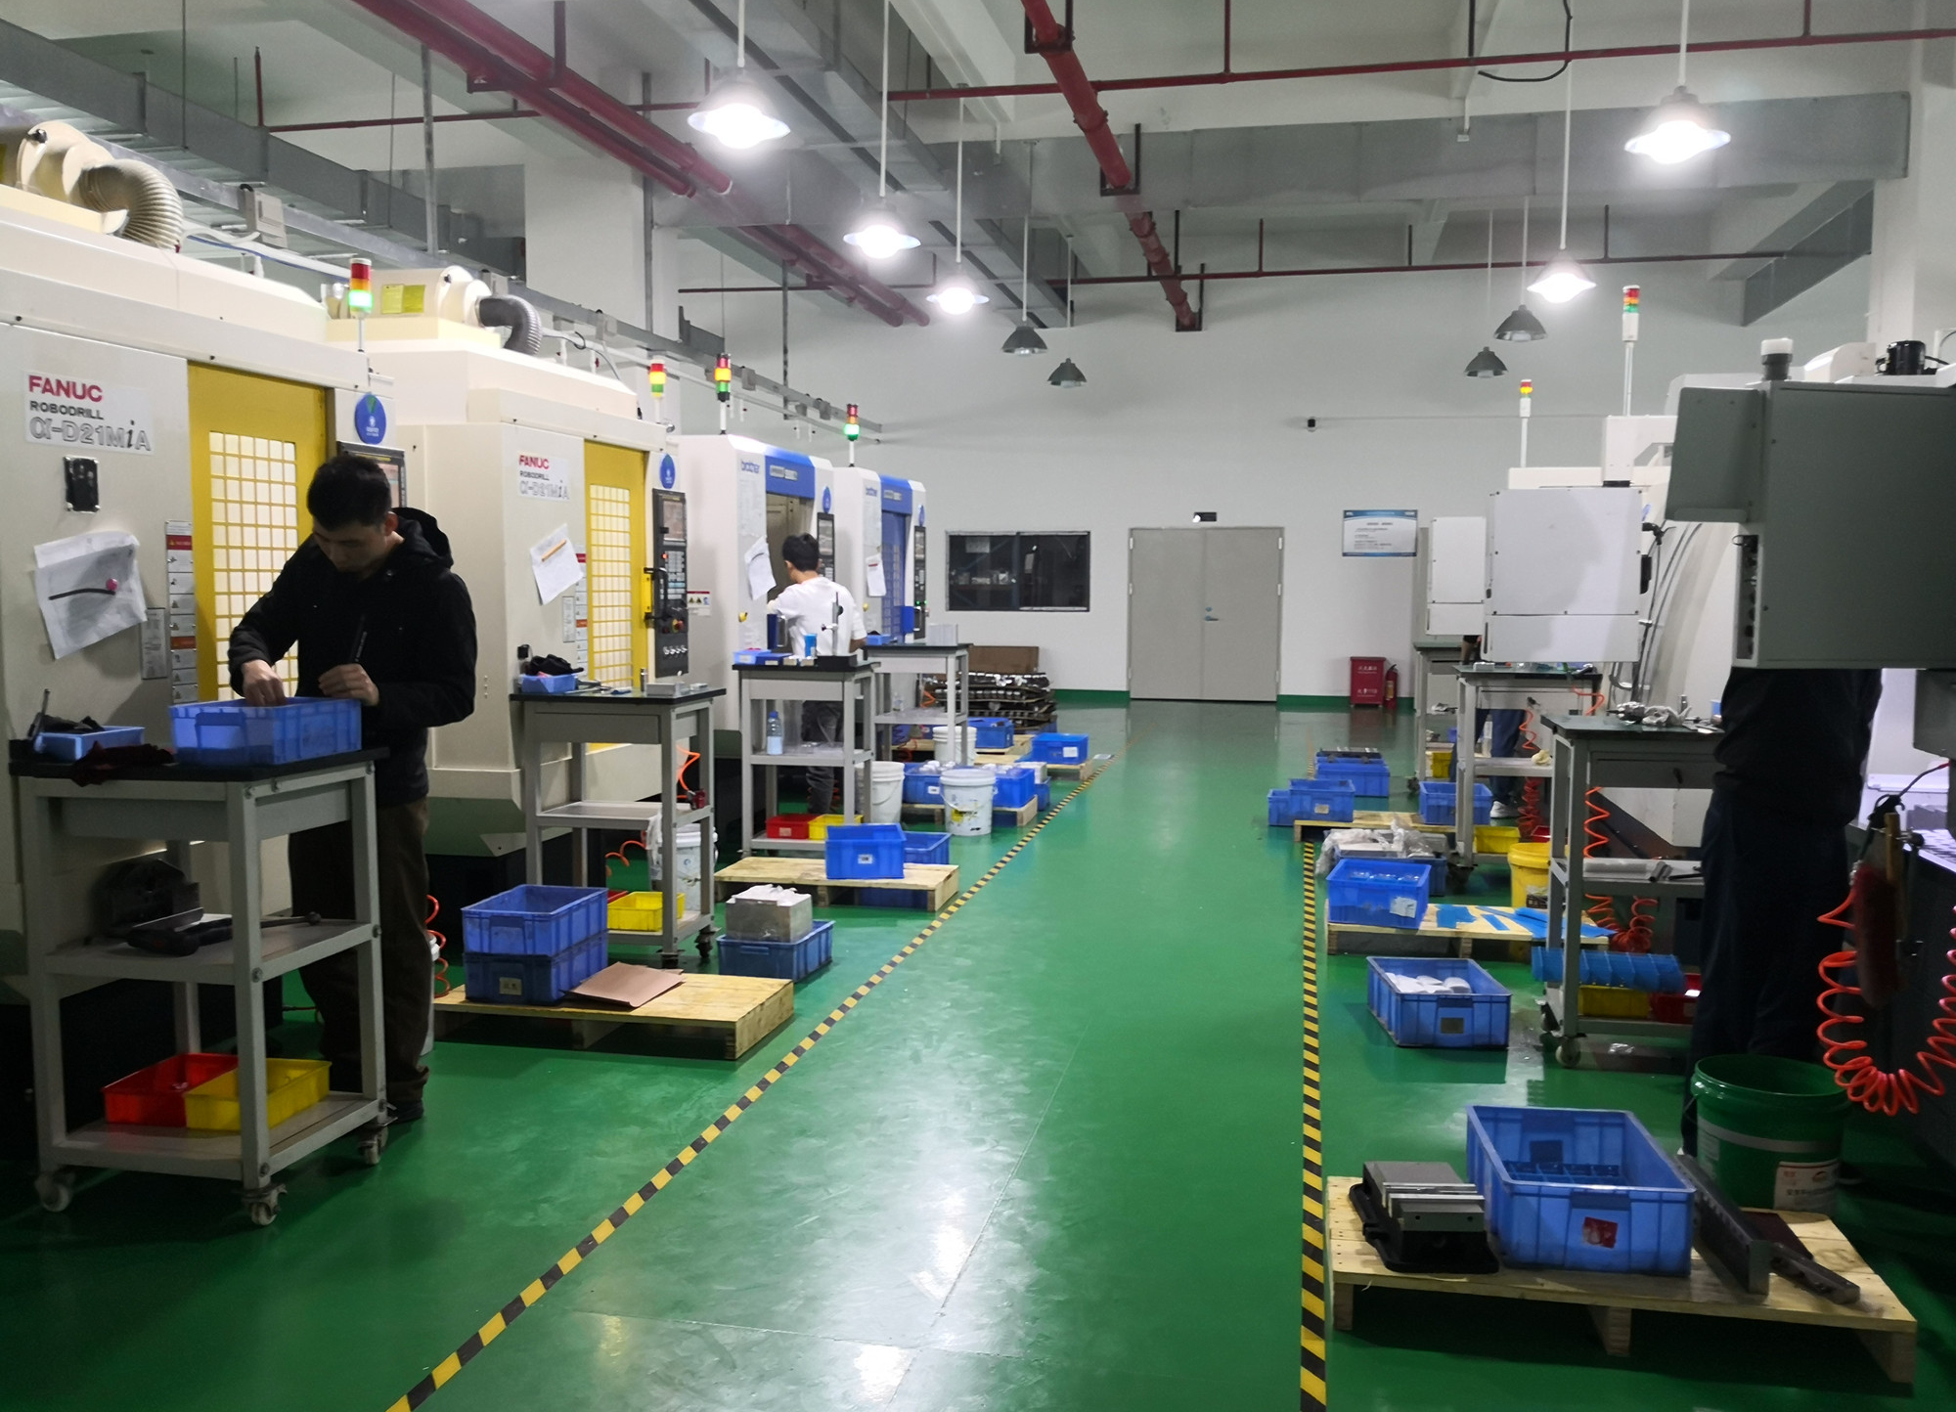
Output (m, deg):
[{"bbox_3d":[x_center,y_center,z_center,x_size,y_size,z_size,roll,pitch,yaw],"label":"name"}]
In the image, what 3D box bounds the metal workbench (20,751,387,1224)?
[{"bbox_3d":[-1.778,0.608,3.562,0.580,0.985,0.470,1,5,12],"label":"metal workbench"}]

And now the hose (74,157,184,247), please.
[{"bbox_3d":[-2.365,-1.404,4.264,0.150,0.260,0.270,1,5,12],"label":"hose"}]

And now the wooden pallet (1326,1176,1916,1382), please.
[{"bbox_3d":[1.216,1.119,3.025,1.003,0.115,0.472,1,5,11],"label":"wooden pallet"}]

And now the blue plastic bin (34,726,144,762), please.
[{"bbox_3d":[-2.130,0.084,3.662,0.120,0.064,0.190,1,5,15],"label":"blue plastic bin"}]

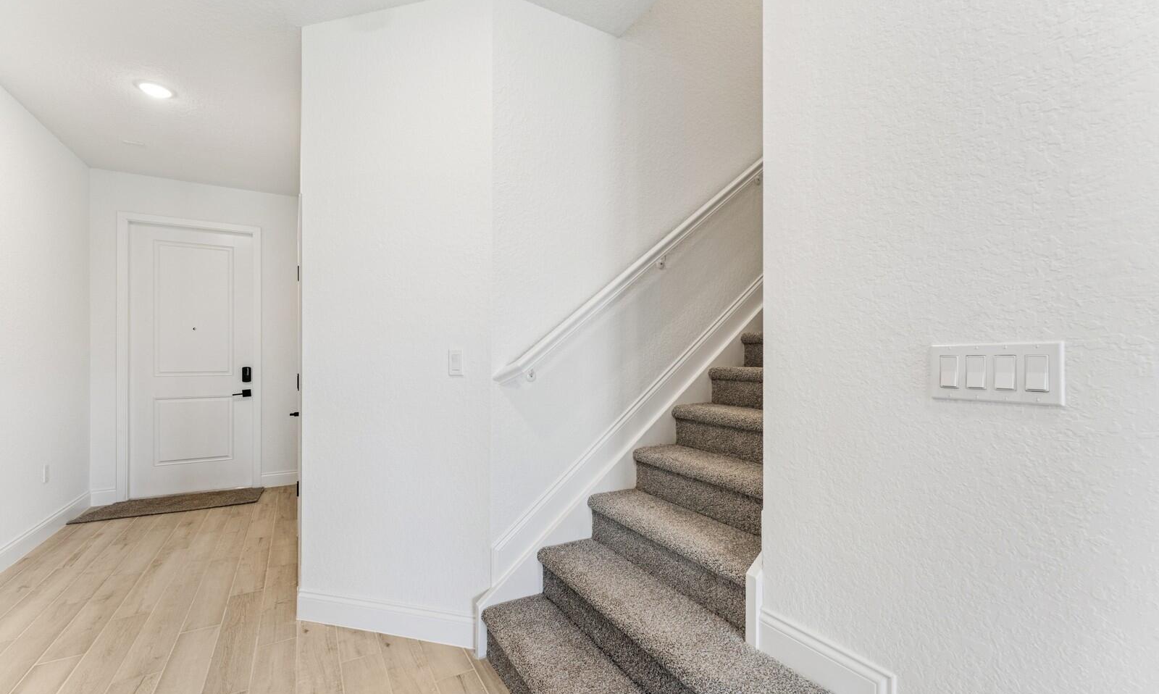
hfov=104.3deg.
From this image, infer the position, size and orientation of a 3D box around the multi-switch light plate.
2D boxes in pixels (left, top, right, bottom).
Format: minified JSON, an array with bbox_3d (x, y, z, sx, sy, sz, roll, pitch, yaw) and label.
[{"bbox_3d":[0.824,0.052,0.902,0.010,0.115,0.208,0,0,-32],"label":"multi-switch light plate"}]

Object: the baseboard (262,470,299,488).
[{"bbox_3d":[-2.829,1.250,4.264,0.303,0.142,0.016,0,0,-29],"label":"baseboard"}]

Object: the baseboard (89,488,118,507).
[{"bbox_3d":[-3.892,1.230,3.686,0.155,0.142,0.016,0,0,-29],"label":"baseboard"}]

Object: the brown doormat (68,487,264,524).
[{"bbox_3d":[-3.338,1.304,3.753,1.144,0.012,0.460,0,0,-29],"label":"brown doormat"}]

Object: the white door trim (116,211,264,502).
[{"bbox_3d":[-3.569,0.095,4.179,1.035,2.527,0.100,0,-1,-32],"label":"white door trim"}]

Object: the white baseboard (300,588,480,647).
[{"bbox_3d":[-0.892,1.221,2.042,0.914,0.144,0.016,0,0,13],"label":"white baseboard"}]

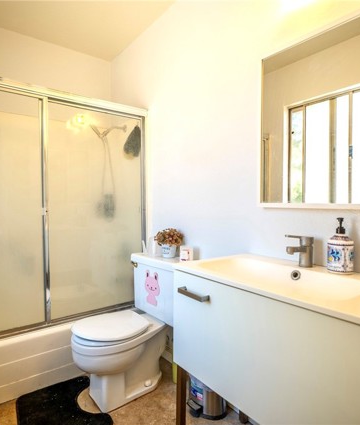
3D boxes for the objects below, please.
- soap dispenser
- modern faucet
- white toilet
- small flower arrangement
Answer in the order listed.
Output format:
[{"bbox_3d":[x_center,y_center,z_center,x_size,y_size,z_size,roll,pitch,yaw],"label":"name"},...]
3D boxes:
[{"bbox_3d":[0.593,0.120,1.040,0.086,0.199,0.084,-2,2,-43],"label":"soap dispenser"},{"bbox_3d":[0.464,0.151,1.107,0.155,0.135,0.050,-2,2,-37],"label":"modern faucet"},{"bbox_3d":[-0.296,0.691,1.733,0.655,0.778,0.502,-2,2,-37],"label":"white toilet"},{"bbox_3d":[-0.073,0.167,1.828,0.167,0.124,0.177,0,2,0],"label":"small flower arrangement"}]

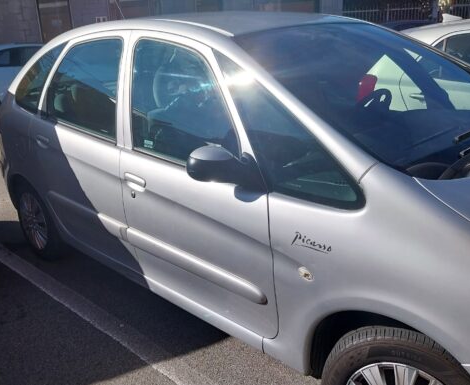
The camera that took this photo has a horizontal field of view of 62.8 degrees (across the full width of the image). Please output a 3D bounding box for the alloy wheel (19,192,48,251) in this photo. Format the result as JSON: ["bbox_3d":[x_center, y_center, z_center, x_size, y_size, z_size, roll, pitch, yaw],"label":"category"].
[{"bbox_3d":[-1.462,0.199,2.933,0.431,0.431,0.167,15,21,38],"label":"alloy wheel"}]

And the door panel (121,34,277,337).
[{"bbox_3d":[-0.144,-0.093,1.696,0.965,1.205,0.255,15,21,38],"label":"door panel"}]

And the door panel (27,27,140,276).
[{"bbox_3d":[-0.886,-0.297,2.306,1.215,1.215,0.265,15,21,38],"label":"door panel"}]

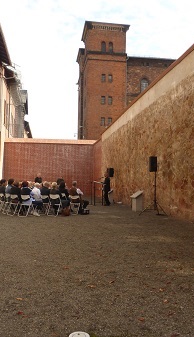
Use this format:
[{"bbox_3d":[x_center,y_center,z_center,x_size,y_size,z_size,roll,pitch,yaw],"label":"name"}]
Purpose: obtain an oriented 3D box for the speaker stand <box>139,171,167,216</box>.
[{"bbox_3d":[2.090,0.937,11.617,0.980,1.620,0.900,0,-3,0],"label":"speaker stand"}]

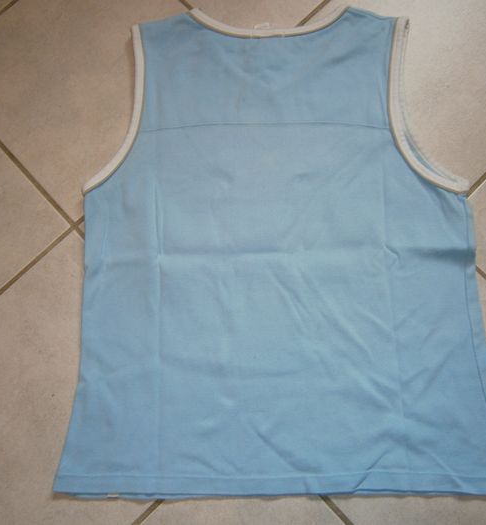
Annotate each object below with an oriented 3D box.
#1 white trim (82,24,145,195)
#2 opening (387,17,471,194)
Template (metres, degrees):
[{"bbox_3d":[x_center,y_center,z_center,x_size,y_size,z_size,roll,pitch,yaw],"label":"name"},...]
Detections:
[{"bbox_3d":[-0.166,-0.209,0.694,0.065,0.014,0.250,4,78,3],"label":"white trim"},{"bbox_3d":[0.228,-0.208,0.675,0.085,0.020,0.260,-8,78,1],"label":"opening"}]

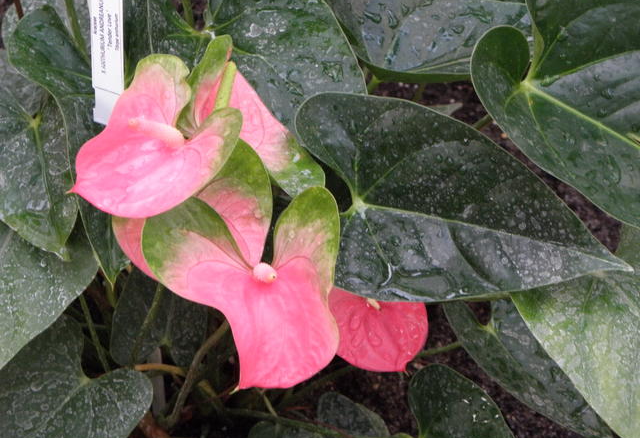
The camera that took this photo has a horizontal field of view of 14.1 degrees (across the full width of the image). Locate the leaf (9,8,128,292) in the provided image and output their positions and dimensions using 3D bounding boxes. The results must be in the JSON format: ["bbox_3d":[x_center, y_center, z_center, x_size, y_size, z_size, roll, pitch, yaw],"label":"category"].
[{"bbox_3d":[-0.153,-0.048,1.620,0.092,0.187,0.042,-2,9,15],"label":"leaf"}]

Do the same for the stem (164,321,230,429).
[{"bbox_3d":[-0.082,0.104,1.740,0.012,0.087,0.012,30,22,0],"label":"stem"}]

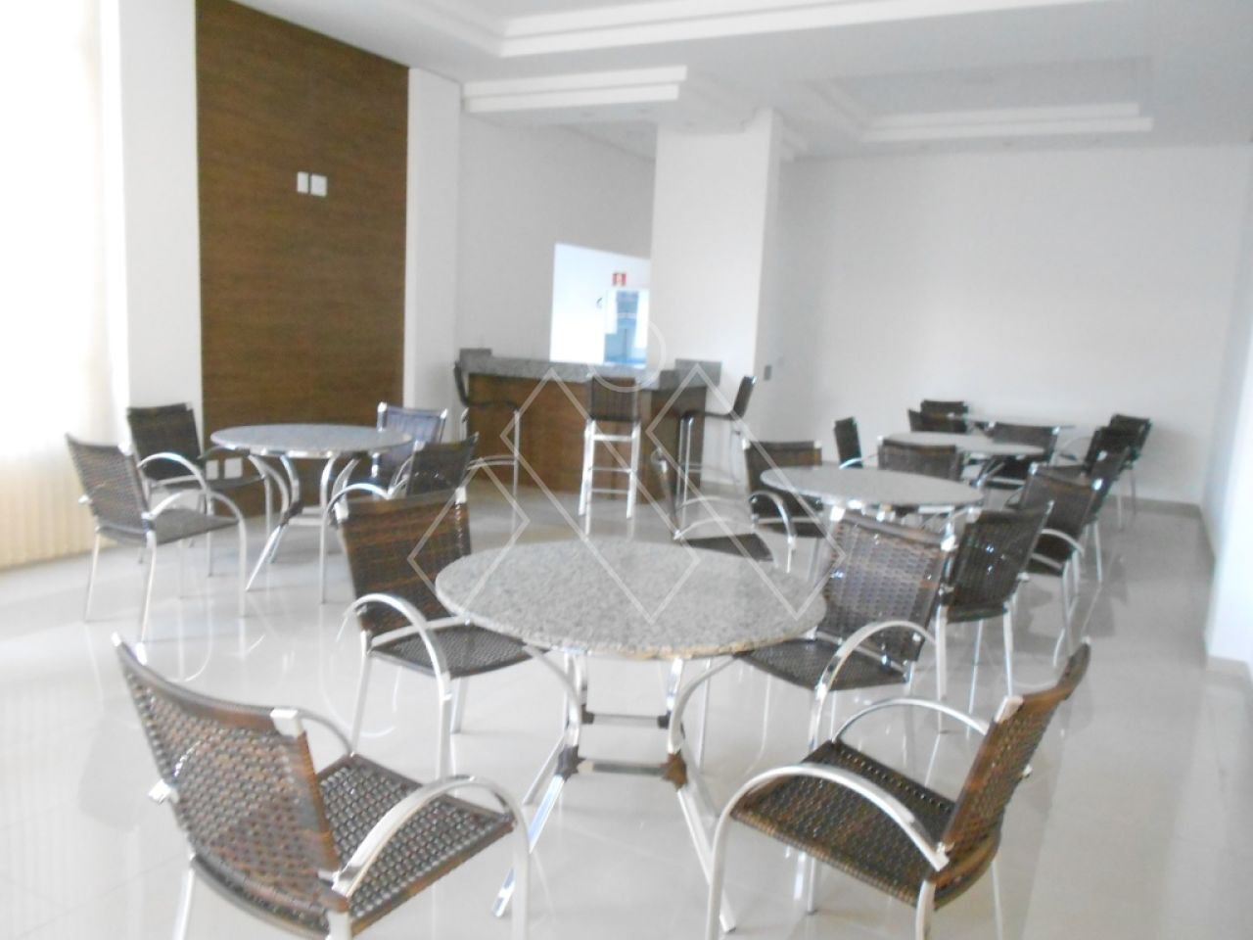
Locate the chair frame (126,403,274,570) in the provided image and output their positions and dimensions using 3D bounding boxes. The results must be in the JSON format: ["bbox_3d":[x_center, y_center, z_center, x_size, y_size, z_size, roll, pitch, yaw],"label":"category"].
[{"bbox_3d":[-2.366,0.080,5.240,0.570,0.860,0.530,6,9,17],"label":"chair frame"}]

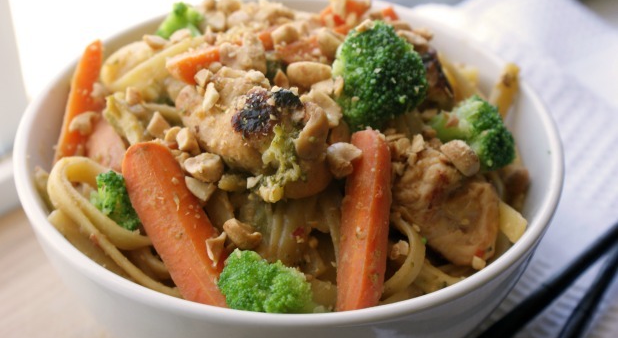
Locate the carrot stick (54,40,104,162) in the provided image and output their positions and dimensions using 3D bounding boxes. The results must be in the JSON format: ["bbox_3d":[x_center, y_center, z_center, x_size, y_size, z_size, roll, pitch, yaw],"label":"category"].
[{"bbox_3d":[-0.076,-0.021,0.345,0.011,0.010,0.046,5,63,4],"label":"carrot stick"}]

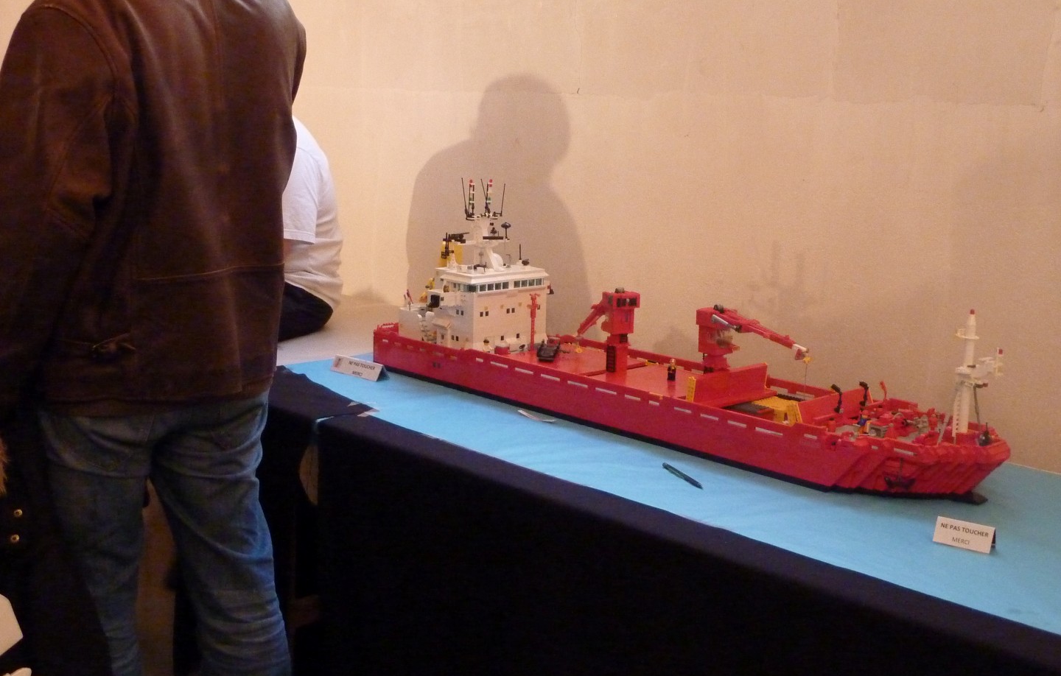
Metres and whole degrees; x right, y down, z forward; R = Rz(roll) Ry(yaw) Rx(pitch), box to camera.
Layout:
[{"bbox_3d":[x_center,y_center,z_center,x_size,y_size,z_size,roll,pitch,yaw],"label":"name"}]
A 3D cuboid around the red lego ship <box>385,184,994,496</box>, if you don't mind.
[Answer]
[{"bbox_3d":[0.240,-0.061,2.565,0.292,0.452,1.528,-8,14,-40],"label":"red lego ship"}]

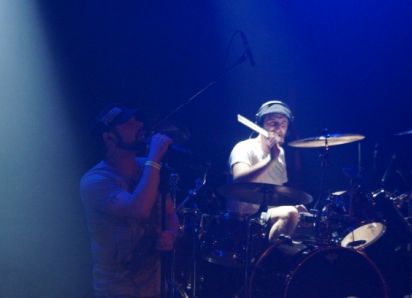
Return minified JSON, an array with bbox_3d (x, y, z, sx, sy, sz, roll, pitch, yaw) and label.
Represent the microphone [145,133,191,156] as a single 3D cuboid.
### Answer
[{"bbox_3d":[-0.174,-0.018,5.900,0.220,0.050,0.050,21,0,-3],"label":"microphone"}]

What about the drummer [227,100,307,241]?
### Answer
[{"bbox_3d":[0.420,0.380,7.550,0.620,1.320,0.800,-1,2,-42],"label":"drummer"}]

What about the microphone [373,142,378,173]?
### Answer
[{"bbox_3d":[0.974,0.049,7.500,0.028,0.170,0.028,4,0,0],"label":"microphone"}]

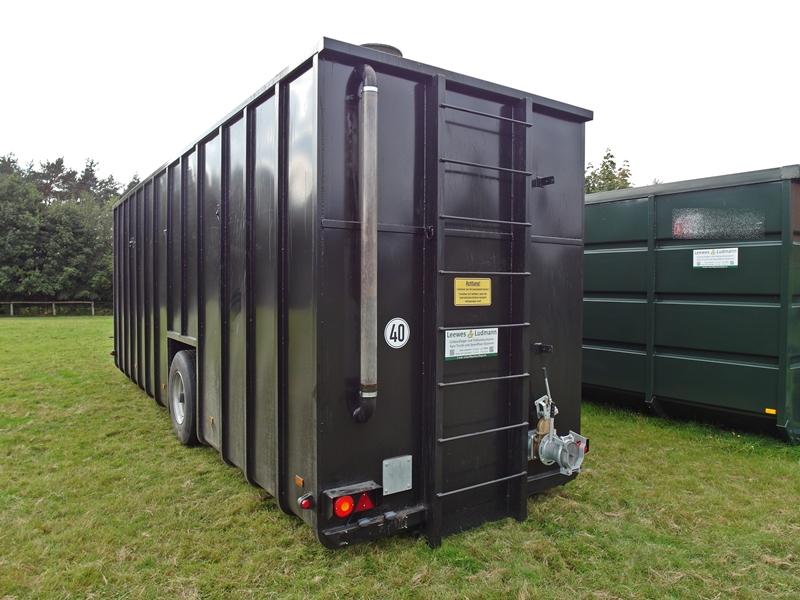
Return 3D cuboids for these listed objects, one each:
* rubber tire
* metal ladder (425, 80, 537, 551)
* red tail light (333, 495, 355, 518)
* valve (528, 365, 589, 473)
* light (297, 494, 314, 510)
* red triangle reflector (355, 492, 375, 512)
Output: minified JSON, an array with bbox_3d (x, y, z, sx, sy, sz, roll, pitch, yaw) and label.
[{"bbox_3d":[-2.364,1.094,6.424,0.380,1.055,1.050,-1,2,-34],"label":"rubber tire"},{"bbox_3d":[0.587,0.094,3.998,0.894,3.138,0.160,-1,2,-34],"label":"metal ladder"},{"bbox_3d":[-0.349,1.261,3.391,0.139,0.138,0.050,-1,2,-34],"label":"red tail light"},{"bbox_3d":[1.244,0.936,4.339,0.280,0.780,0.395,-1,2,-34],"label":"valve"},{"bbox_3d":[-0.571,1.236,3.383,0.090,0.078,0.080,-1,2,-34],"label":"light"},{"bbox_3d":[-0.213,1.230,3.407,0.140,0.118,0.020,-1,2,-34],"label":"red triangle reflector"}]

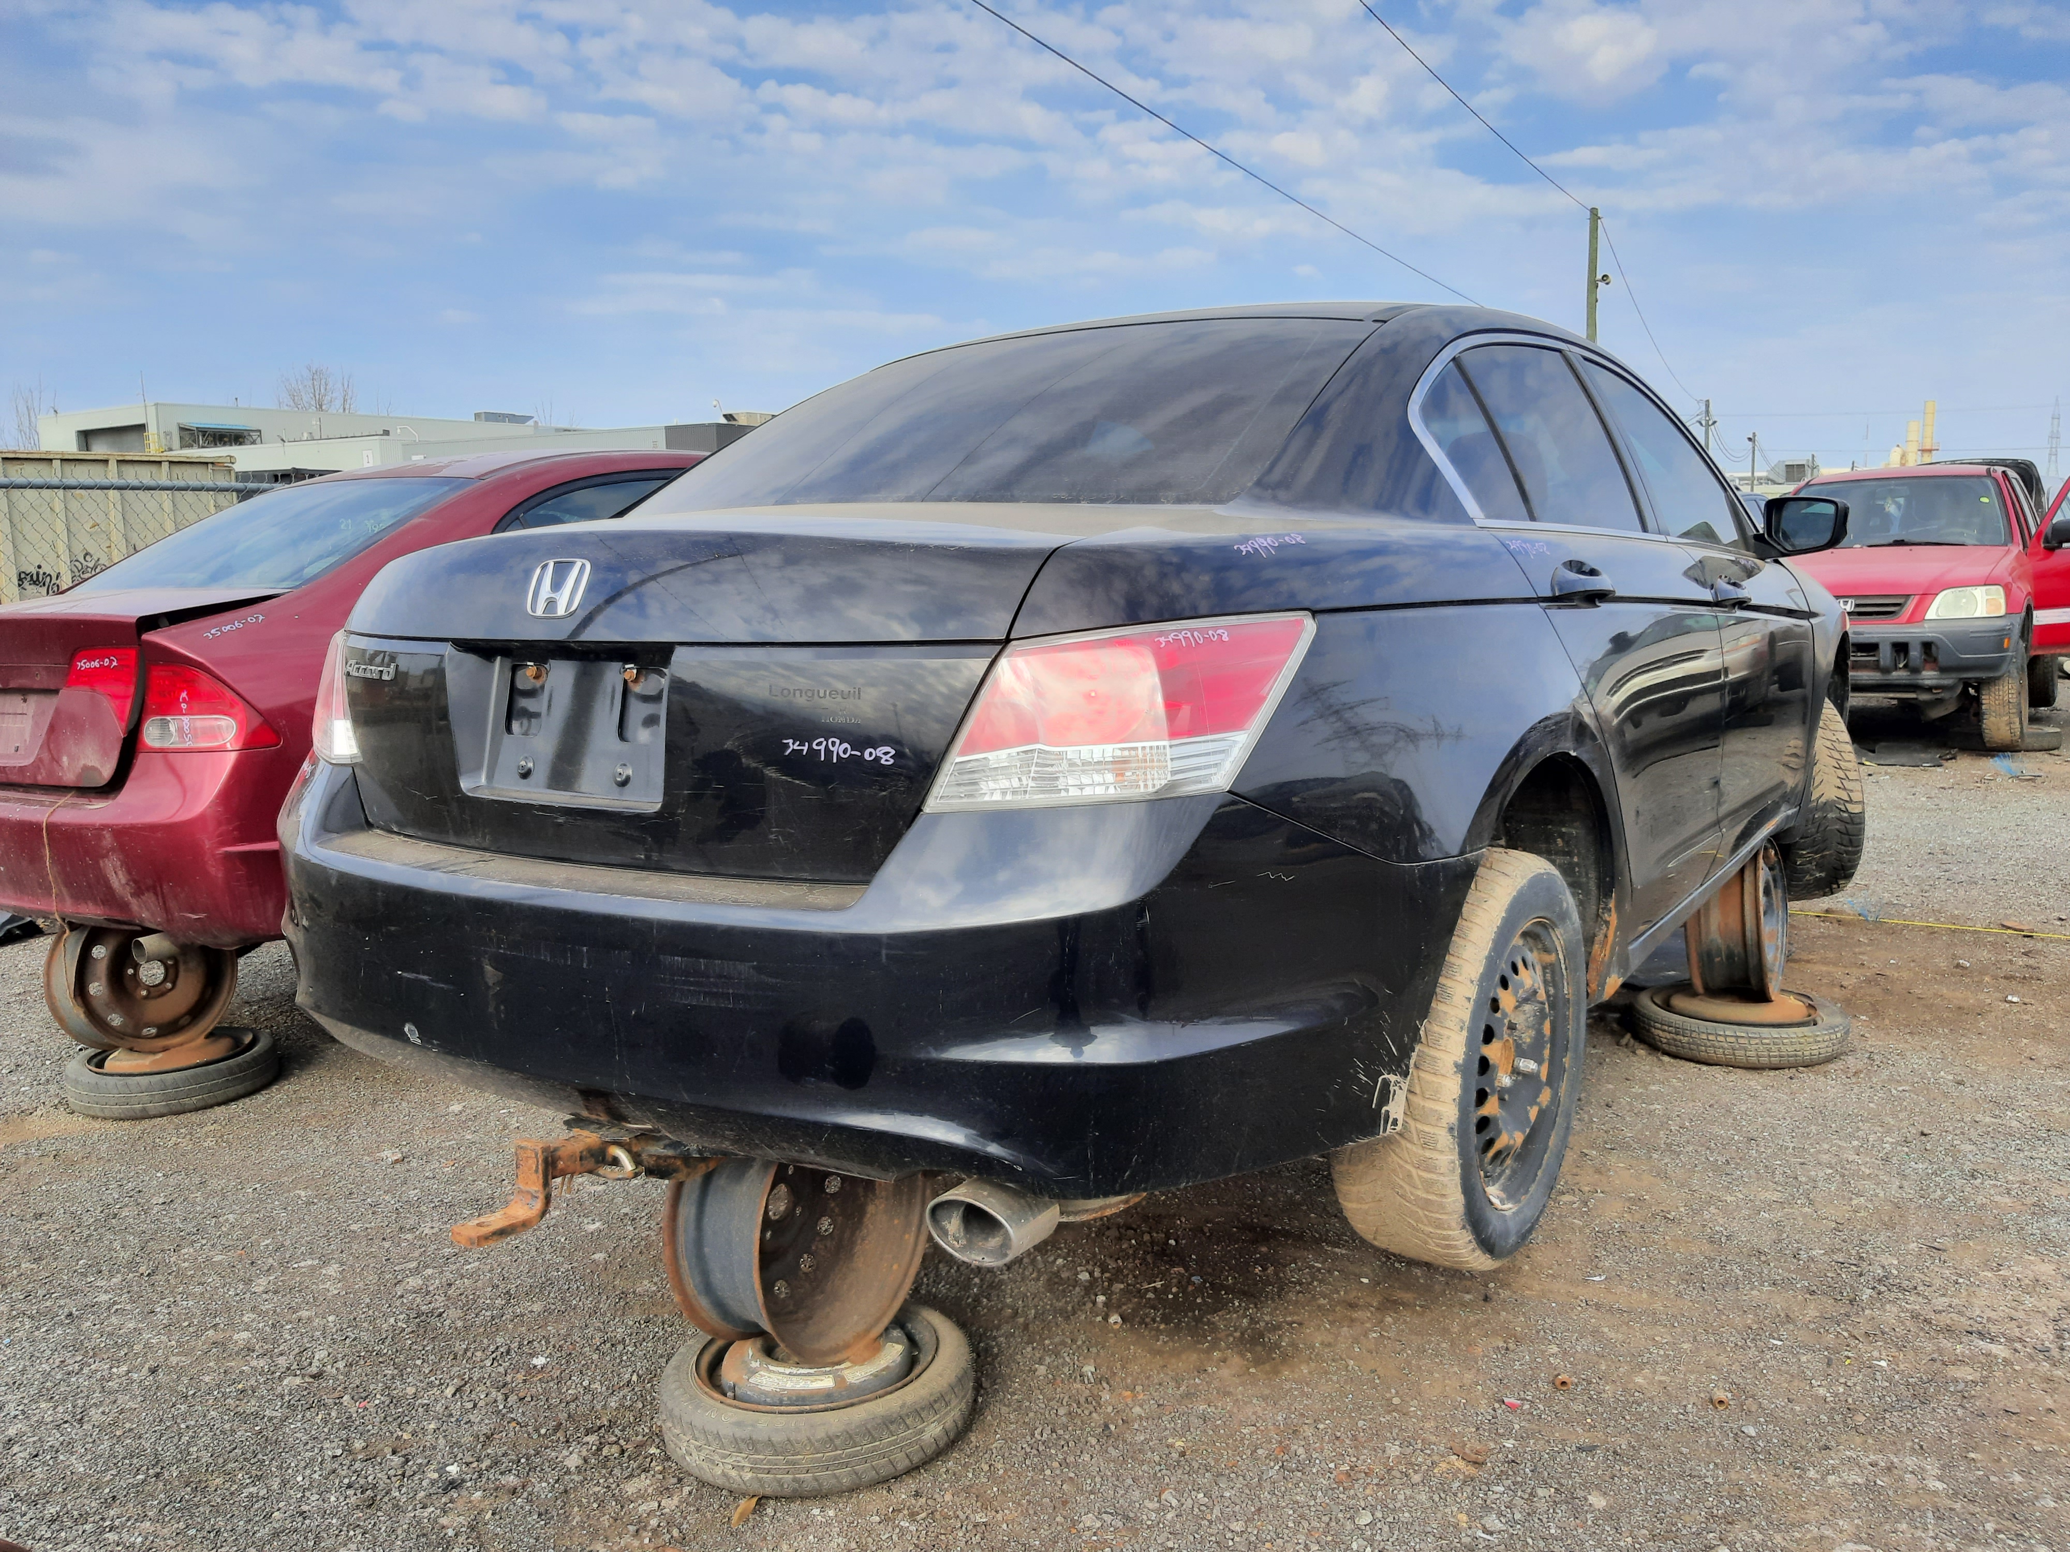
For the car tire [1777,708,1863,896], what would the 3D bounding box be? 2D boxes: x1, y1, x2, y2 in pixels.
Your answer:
[{"bbox_3d":[2.283,0.060,4.720,0.215,0.650,0.650,-4,7,6],"label":"car tire"}]

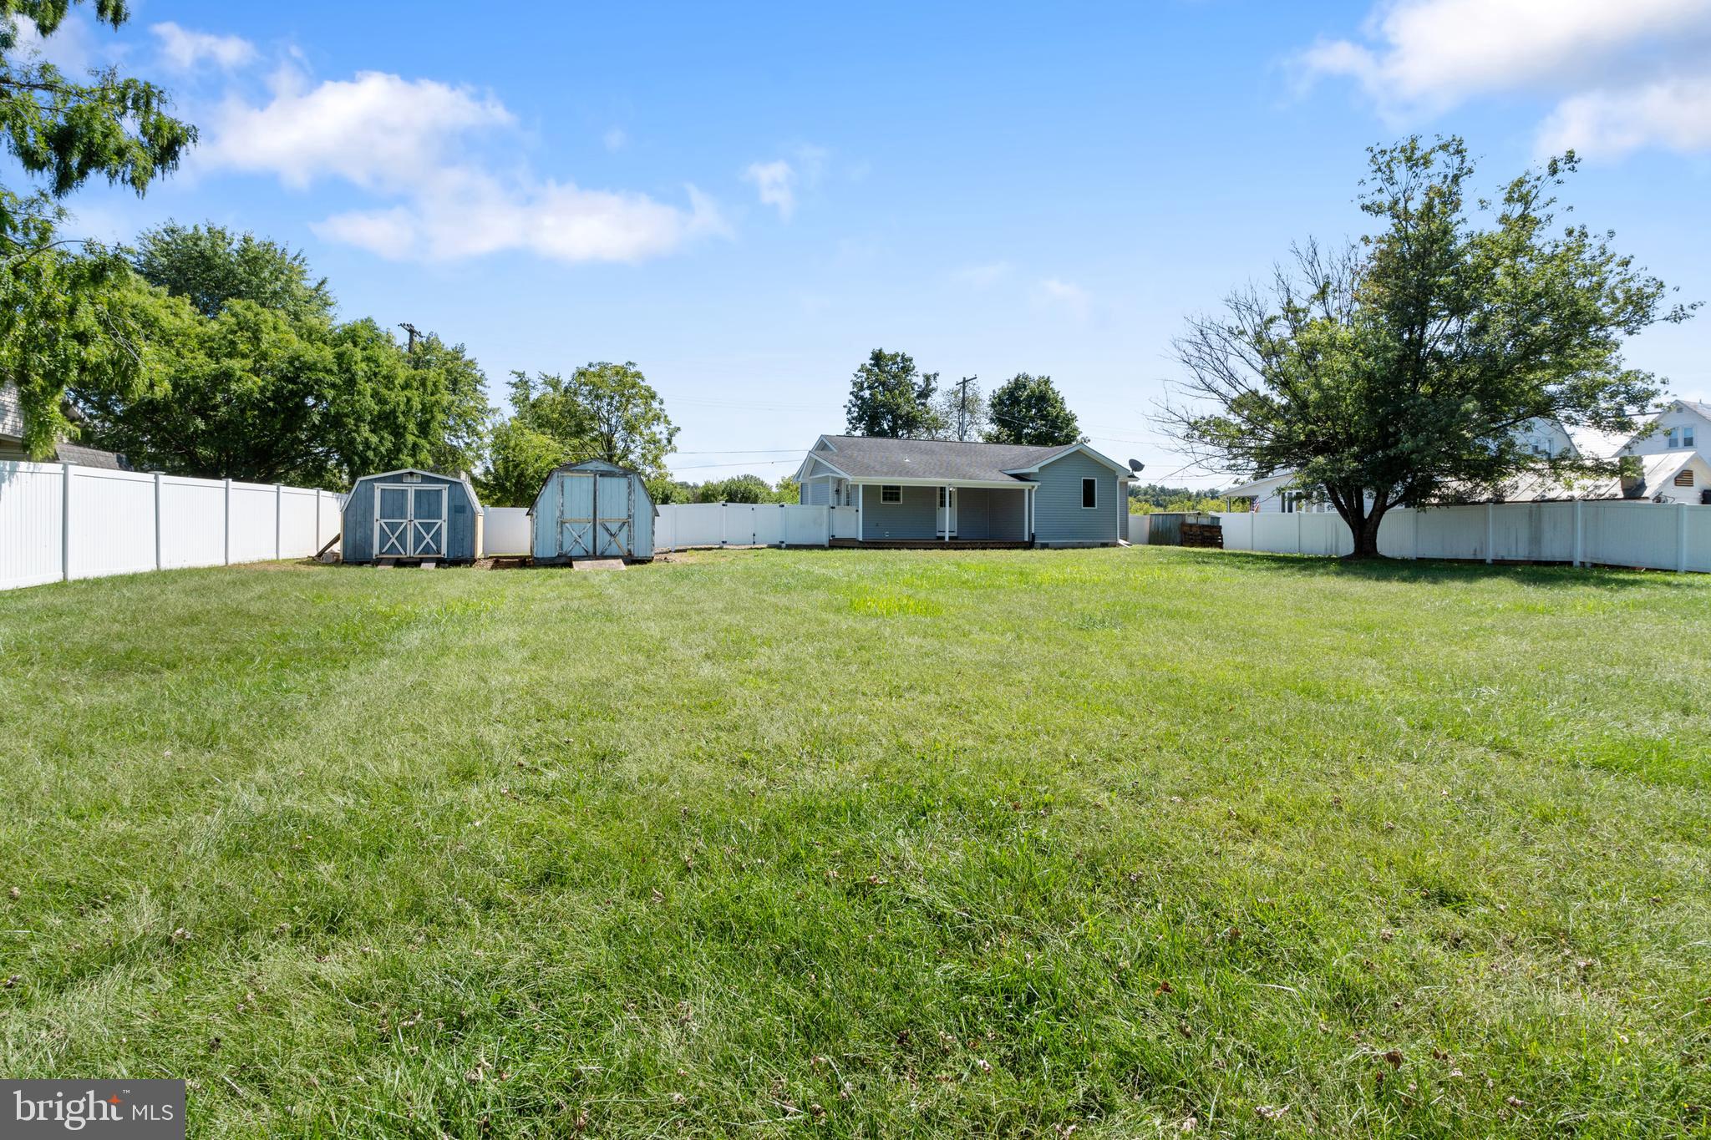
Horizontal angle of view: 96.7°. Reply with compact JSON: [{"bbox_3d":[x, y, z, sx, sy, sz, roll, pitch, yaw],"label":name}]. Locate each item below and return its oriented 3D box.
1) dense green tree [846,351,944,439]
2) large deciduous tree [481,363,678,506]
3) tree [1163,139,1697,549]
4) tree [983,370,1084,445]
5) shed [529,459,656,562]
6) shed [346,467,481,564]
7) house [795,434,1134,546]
[{"bbox_3d":[2.500,-7.950,50.000,7.200,13.300,7.000,0,0,0],"label":"dense green tree"},{"bbox_3d":[-13.400,-5.400,37.000,9.000,9.400,8.200,0,0,0],"label":"large deciduous tree"},{"bbox_3d":[16.800,-7.050,24.000,13.800,13.400,12.800,0,0,0],"label":"tree"},{"bbox_3d":[11.700,-7.150,50.000,7.000,11.700,6.800,0,0,0],"label":"tree"},{"bbox_3d":[-7.470,-1.600,21.500,3.200,2.650,3.000,0,0,-22],"label":"shed"},{"bbox_3d":[-12.160,-1.430,21.200,3.150,2.420,2.700,0,0,-21],"label":"shed"},{"bbox_3d":[5.150,-3.650,37.000,14.700,5.300,10.400,0,0,-17],"label":"house"}]

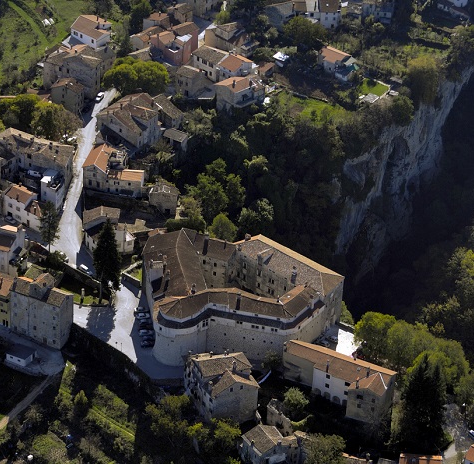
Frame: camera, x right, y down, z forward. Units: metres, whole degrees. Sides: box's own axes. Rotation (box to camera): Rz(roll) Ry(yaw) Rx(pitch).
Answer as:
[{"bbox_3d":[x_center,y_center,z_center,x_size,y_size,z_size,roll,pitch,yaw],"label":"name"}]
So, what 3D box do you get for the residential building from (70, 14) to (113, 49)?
[{"bbox_3d":[-50.750,-72.000,808.840,11.990,6.740,11.400,28,44,28],"label":"residential building"}]

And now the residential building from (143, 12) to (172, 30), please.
[{"bbox_3d":[-28.200,-76.000,817.900,8.600,6.800,7.000,-1,37,-6],"label":"residential building"}]

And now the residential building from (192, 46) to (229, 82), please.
[{"bbox_3d":[-7.580,-59.150,785.210,11.910,8.200,10.000,27,38,35],"label":"residential building"}]

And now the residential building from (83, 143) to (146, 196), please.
[{"bbox_3d":[-38.910,-20.340,739.670,19.510,10.210,12.320,10,38,8],"label":"residential building"}]

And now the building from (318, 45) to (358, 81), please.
[{"bbox_3d":[35.050,-60.400,801.920,14.000,6.500,8.800,21,40,22],"label":"building"}]

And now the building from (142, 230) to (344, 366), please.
[{"bbox_3d":[-0.050,20.260,677.830,62.000,21.000,44.000,7,37,5],"label":"building"}]

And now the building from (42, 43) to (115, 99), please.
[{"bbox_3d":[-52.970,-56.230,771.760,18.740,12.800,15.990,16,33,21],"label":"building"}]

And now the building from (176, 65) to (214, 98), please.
[{"bbox_3d":[-14.430,-53.240,785.440,6.650,8.820,11.380,29,44,30],"label":"building"}]

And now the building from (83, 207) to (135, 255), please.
[{"bbox_3d":[-38.610,-0.540,682.330,11.510,9.000,14.980,-7,32,-17],"label":"building"}]

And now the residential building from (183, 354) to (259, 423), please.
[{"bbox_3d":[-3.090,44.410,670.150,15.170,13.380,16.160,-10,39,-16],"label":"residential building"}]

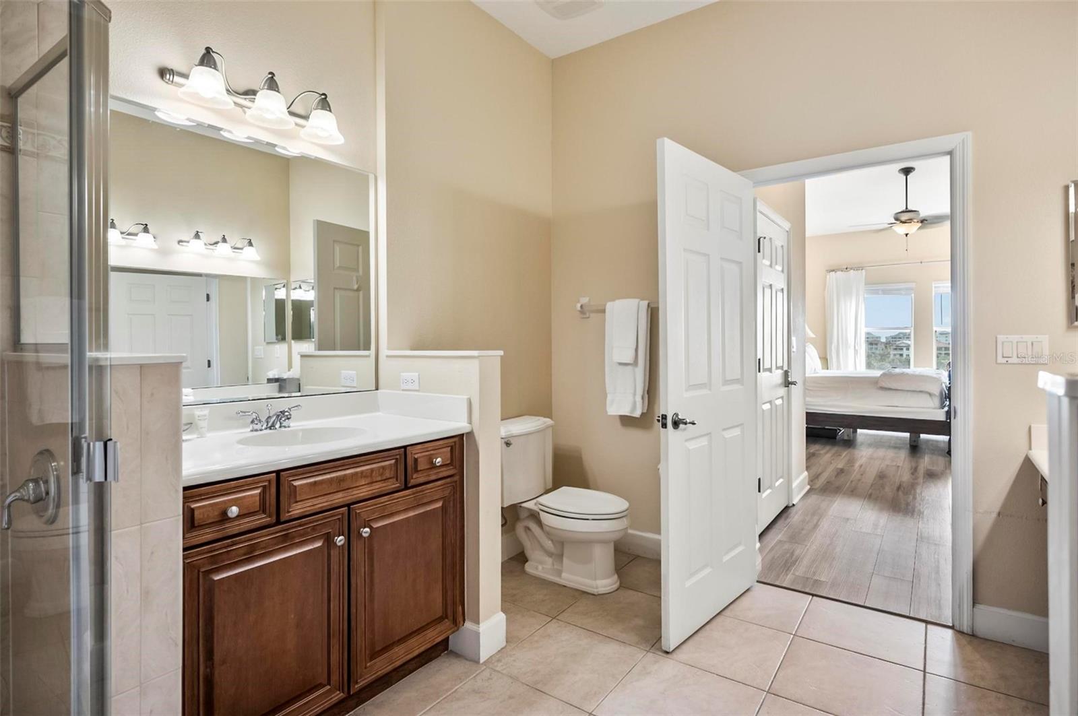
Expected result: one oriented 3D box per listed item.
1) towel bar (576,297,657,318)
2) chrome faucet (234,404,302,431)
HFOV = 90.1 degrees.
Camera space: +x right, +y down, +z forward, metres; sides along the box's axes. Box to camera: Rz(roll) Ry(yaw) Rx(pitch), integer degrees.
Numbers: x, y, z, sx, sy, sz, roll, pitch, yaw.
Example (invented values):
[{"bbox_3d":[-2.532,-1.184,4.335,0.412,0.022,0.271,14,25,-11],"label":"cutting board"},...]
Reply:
[{"bbox_3d":[0.503,-0.312,3.161,0.658,0.127,0.075,0,1,36],"label":"towel bar"},{"bbox_3d":[-0.942,0.212,1.939,0.154,0.090,0.235,0,1,36],"label":"chrome faucet"}]

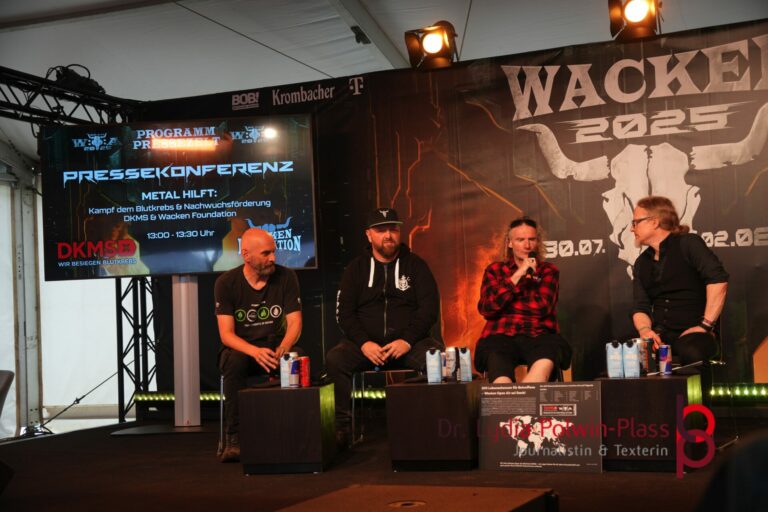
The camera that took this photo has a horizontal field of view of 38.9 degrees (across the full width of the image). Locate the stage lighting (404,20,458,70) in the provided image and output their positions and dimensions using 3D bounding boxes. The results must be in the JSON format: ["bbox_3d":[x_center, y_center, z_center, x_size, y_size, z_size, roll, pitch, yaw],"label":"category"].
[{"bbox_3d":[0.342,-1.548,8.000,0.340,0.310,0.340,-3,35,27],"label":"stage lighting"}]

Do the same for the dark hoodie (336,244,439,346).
[{"bbox_3d":[0.019,0.231,6.050,0.550,0.540,0.400,-2,-4,-2],"label":"dark hoodie"}]

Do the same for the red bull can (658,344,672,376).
[{"bbox_3d":[1.257,0.464,4.850,0.053,0.135,0.053,-3,-4,6],"label":"red bull can"}]

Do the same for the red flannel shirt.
[{"bbox_3d":[0.757,0.243,6.080,0.460,0.450,0.350,-3,-4,3],"label":"red flannel shirt"}]

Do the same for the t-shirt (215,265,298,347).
[{"bbox_3d":[-0.698,0.279,6.000,0.460,0.470,0.360,-2,-5,-12],"label":"t-shirt"}]

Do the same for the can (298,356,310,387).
[{"bbox_3d":[-0.369,0.546,5.130,0.055,0.142,0.055,-3,-4,0],"label":"can"}]

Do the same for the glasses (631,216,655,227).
[{"bbox_3d":[1.288,-0.172,5.420,0.140,0.045,0.140,-13,-5,3],"label":"glasses"}]

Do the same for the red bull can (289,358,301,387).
[{"bbox_3d":[-0.419,0.552,5.120,0.053,0.135,0.053,-3,-4,0],"label":"red bull can"}]

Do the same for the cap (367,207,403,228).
[{"bbox_3d":[0.005,-0.210,6.000,0.190,0.125,0.270,-2,-5,-12],"label":"cap"}]

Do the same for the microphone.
[{"bbox_3d":[0.785,0.047,5.820,0.050,0.050,0.220,2,36,3],"label":"microphone"}]

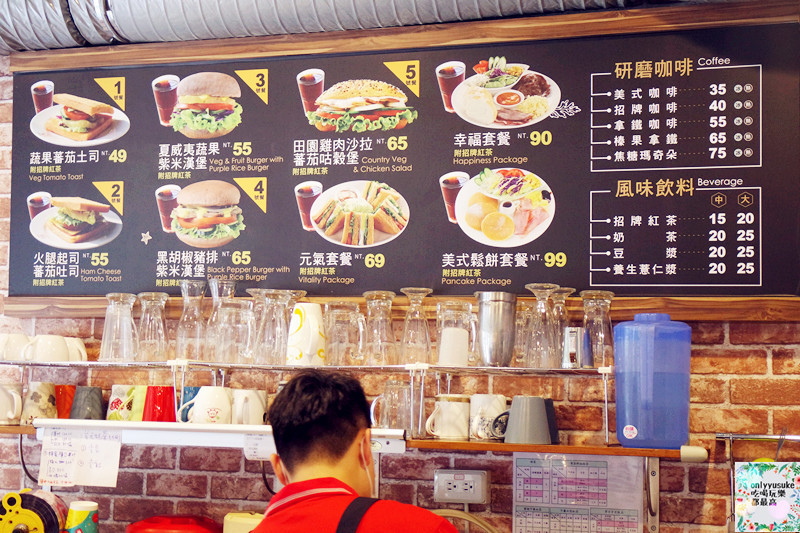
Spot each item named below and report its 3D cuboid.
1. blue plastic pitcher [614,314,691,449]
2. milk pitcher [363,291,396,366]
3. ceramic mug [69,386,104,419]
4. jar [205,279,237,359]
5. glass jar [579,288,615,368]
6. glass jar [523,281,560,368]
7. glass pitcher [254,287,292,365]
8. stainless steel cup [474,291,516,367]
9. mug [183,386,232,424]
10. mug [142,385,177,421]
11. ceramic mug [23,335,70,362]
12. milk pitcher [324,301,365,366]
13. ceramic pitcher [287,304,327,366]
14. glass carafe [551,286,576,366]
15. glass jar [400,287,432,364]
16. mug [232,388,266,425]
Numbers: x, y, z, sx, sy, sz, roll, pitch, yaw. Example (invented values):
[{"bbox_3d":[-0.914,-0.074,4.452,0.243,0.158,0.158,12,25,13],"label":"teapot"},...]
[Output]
[{"bbox_3d":[0.514,0.234,2.451,0.159,0.280,0.199,-1,-6,17],"label":"blue plastic pitcher"},{"bbox_3d":[-0.045,0.139,2.663,0.075,0.168,0.075,2,-6,-1],"label":"milk pitcher"},{"bbox_3d":[-0.739,0.336,2.843,0.083,0.104,0.113,4,-7,-24],"label":"ceramic mug"},{"bbox_3d":[-0.417,0.125,2.808,0.074,0.192,0.074,1,-6,0],"label":"jar"},{"bbox_3d":[0.415,0.133,2.519,0.073,0.167,0.073,-1,-6,17],"label":"glass jar"},{"bbox_3d":[0.301,0.126,2.523,0.074,0.181,0.074,1,-6,0],"label":"glass jar"},{"bbox_3d":[-0.288,0.139,2.714,0.077,0.169,0.077,1,-6,0],"label":"glass pitcher"},{"bbox_3d":[0.205,0.135,2.562,0.089,0.163,0.083,1,-6,0],"label":"stainless steel cup"},{"bbox_3d":[-0.447,0.329,2.757,0.122,0.107,0.090,3,-6,-12],"label":"mug"},{"bbox_3d":[-0.562,0.334,2.814,0.083,0.105,0.103,3,-6,-11],"label":"mug"},{"bbox_3d":[-0.857,0.199,2.897,0.117,0.068,0.089,4,-7,-24],"label":"ceramic mug"},{"bbox_3d":[-0.114,0.150,2.652,0.114,0.145,0.080,-4,-7,42],"label":"milk pitcher"},{"bbox_3d":[-0.208,0.154,2.709,0.089,0.145,0.117,3,-6,-14],"label":"ceramic pitcher"},{"bbox_3d":[0.347,0.134,2.594,0.073,0.176,0.073,1,-6,8],"label":"glass carafe"},{"bbox_3d":[0.036,0.134,2.657,0.072,0.176,0.072,1,-6,0],"label":"glass jar"},{"bbox_3d":[-0.343,0.328,2.719,0.075,0.101,0.105,3,-6,-12],"label":"mug"}]

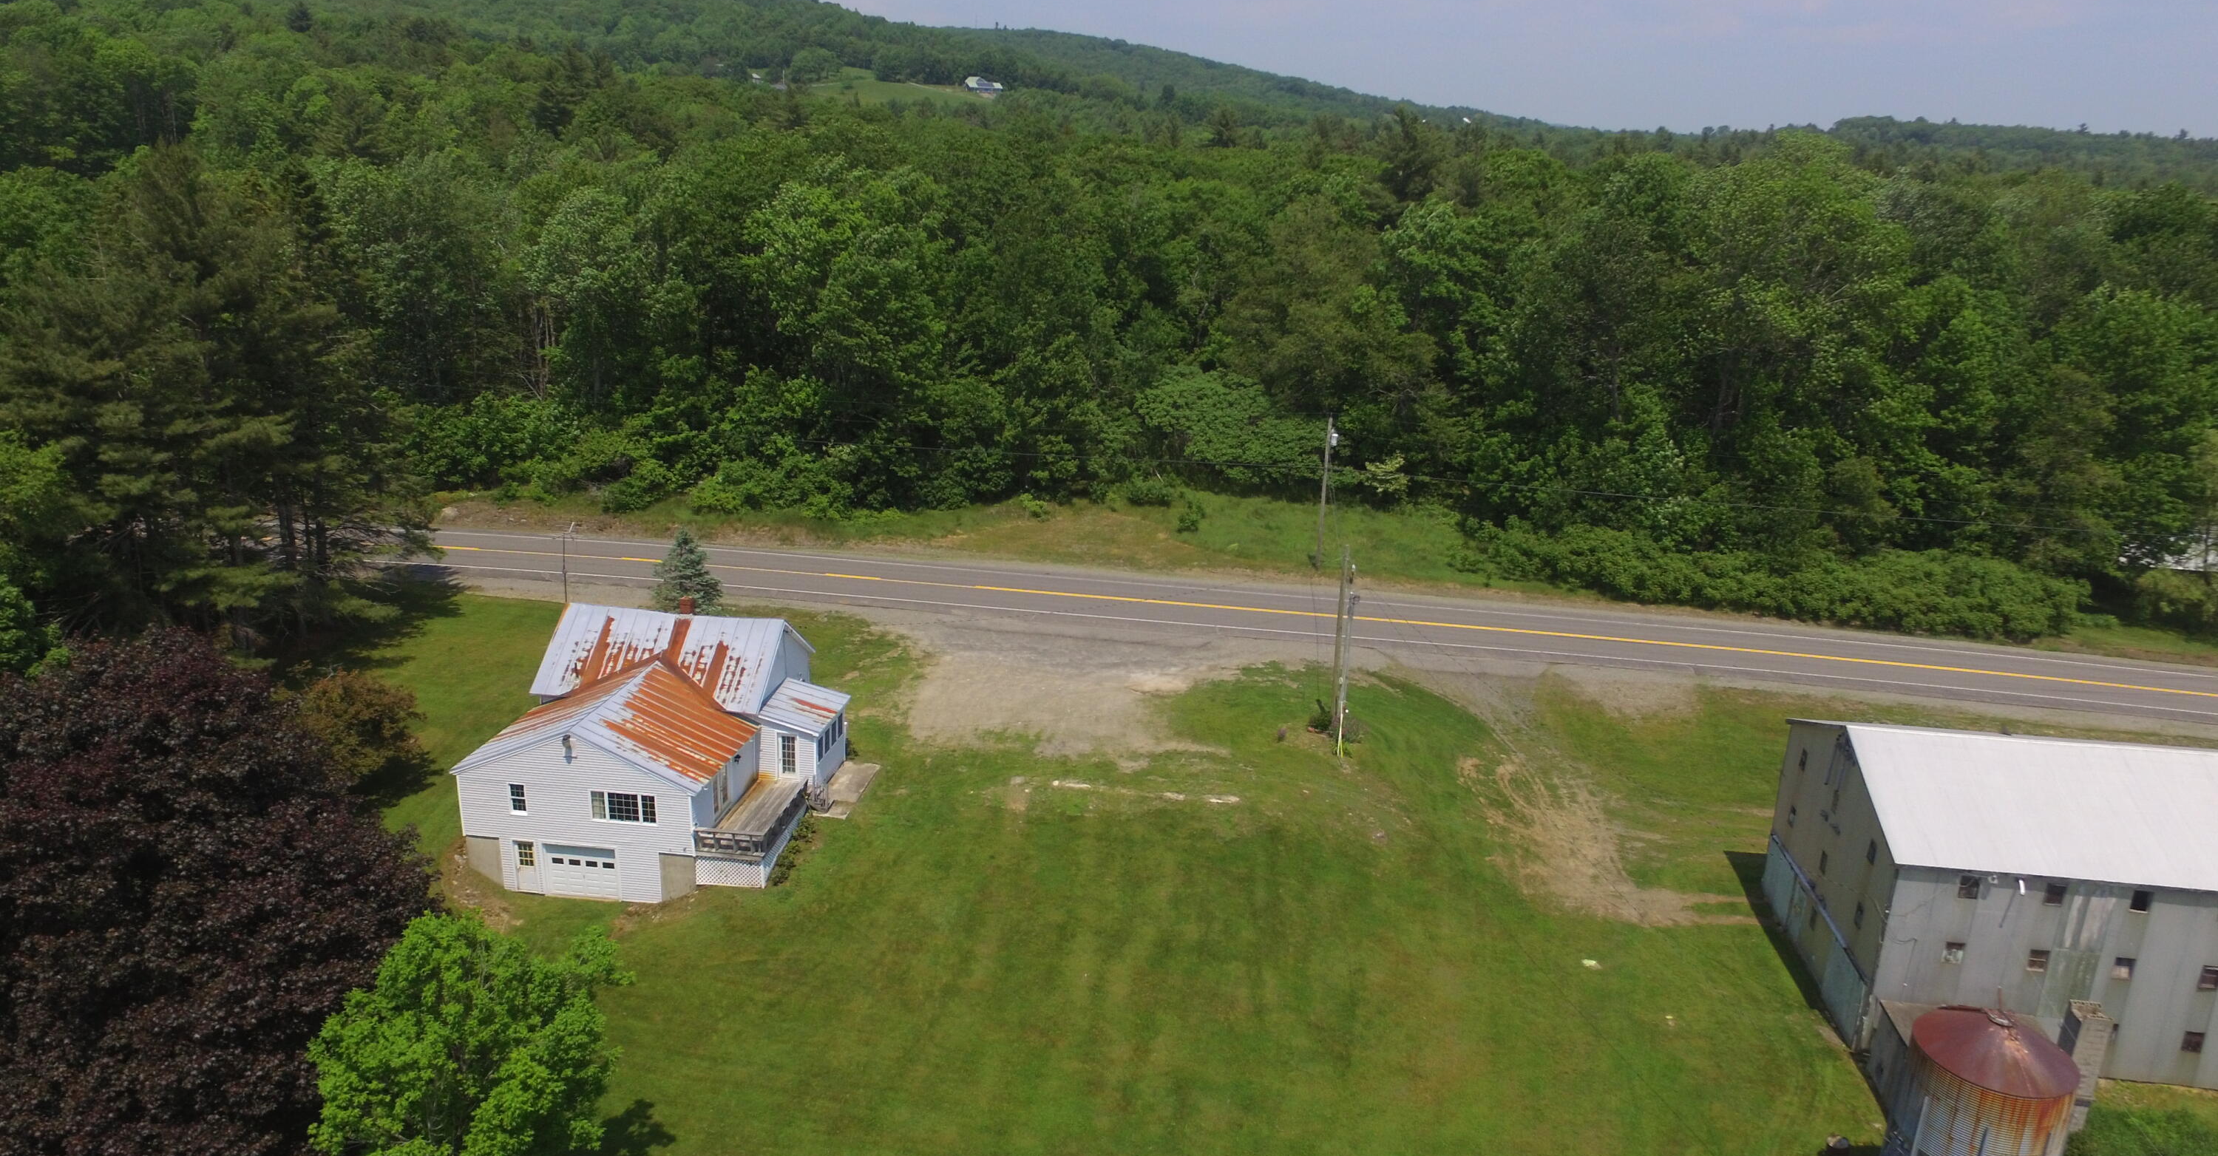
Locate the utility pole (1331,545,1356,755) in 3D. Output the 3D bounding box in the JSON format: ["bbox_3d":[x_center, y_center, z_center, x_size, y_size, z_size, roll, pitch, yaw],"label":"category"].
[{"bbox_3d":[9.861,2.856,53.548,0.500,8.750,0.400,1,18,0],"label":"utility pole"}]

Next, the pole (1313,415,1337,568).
[{"bbox_3d":[12.142,-4.655,71.463,0.600,8.650,0.450,1,18,0],"label":"pole"}]

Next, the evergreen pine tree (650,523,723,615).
[{"bbox_3d":[-21.627,-0.278,64.733,3.720,4.960,3.720,1,18,0],"label":"evergreen pine tree"}]

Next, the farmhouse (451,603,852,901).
[{"bbox_3d":[-17.675,6.228,51.905,12.530,7.780,13.340,3,18,7],"label":"farmhouse"}]

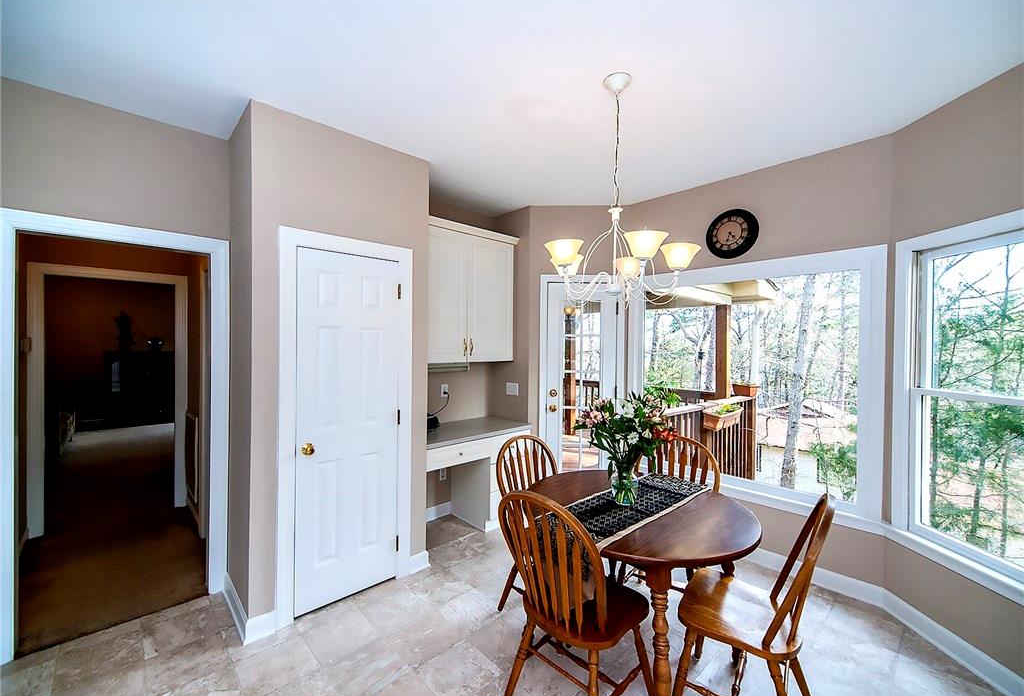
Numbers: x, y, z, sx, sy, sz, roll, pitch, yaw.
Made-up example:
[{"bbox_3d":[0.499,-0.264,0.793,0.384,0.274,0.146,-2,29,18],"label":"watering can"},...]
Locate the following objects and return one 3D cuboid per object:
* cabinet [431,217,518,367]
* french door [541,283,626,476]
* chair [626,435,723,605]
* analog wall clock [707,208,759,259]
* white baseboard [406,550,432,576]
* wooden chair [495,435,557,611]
[{"bbox_3d":[-0.459,-0.433,3.492,1.070,1.110,0.360,0,1,-44],"label":"cabinet"},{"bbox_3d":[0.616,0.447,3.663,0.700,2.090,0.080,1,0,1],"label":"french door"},{"bbox_3d":[0.850,1.030,2.353,0.490,0.960,0.550,1,1,41],"label":"chair"},{"bbox_3d":[1.589,-0.829,3.003,0.050,0.355,0.355,0,1,-44],"label":"analog wall clock"},{"bbox_3d":[-0.618,1.436,2.775,0.165,0.110,0.020,0,1,-44],"label":"white baseboard"},{"bbox_3d":[0.241,1.024,2.366,0.490,0.960,0.550,0,1,-41],"label":"wooden chair"}]

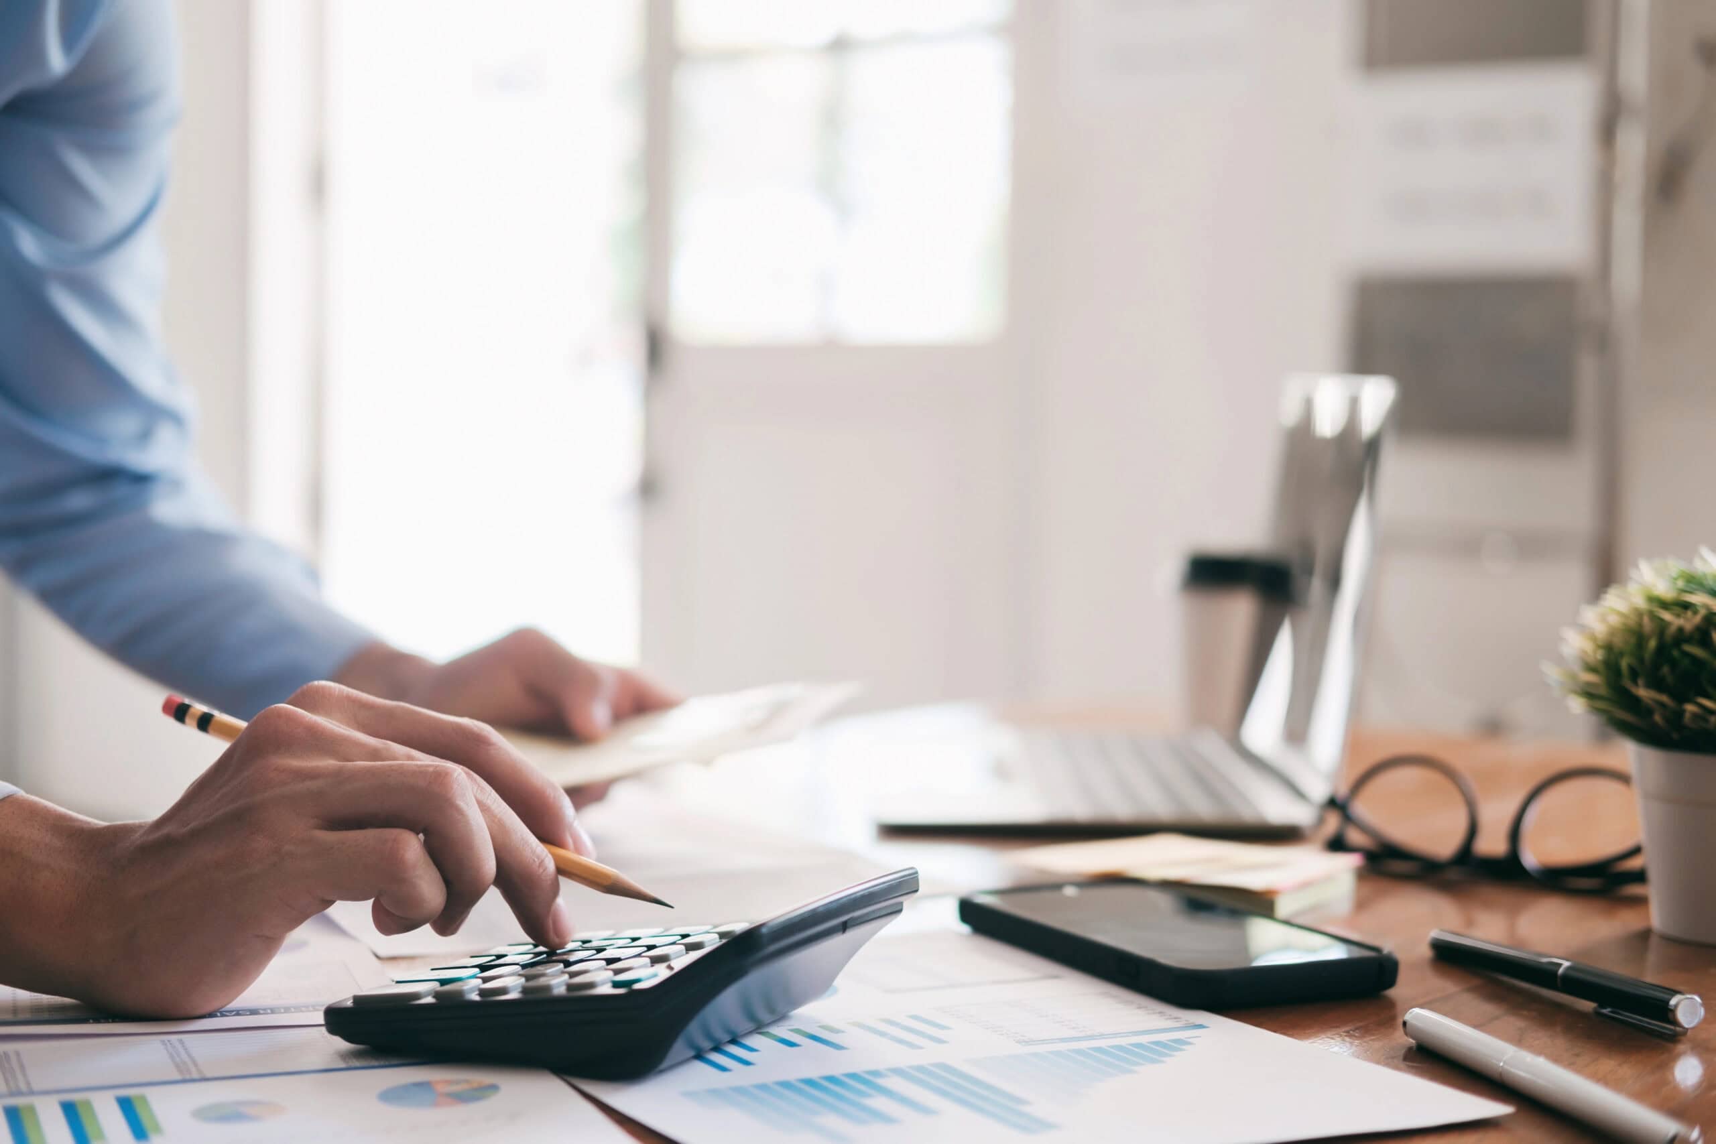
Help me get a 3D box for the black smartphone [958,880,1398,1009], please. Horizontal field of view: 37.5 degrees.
[{"bbox_3d":[0.106,0.126,0.868,0.081,0.012,0.158,-1,3,-26],"label":"black smartphone"}]

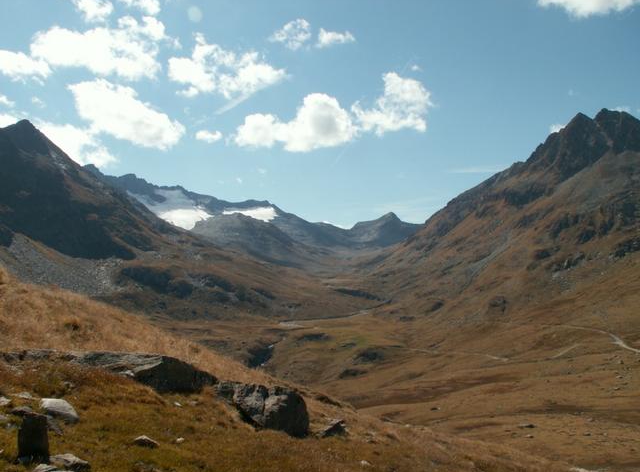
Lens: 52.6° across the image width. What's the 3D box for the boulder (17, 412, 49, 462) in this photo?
[{"bbox_3d":[-3.132,2.195,7.050,0.340,0.520,0.260,0,0,0],"label":"boulder"}]

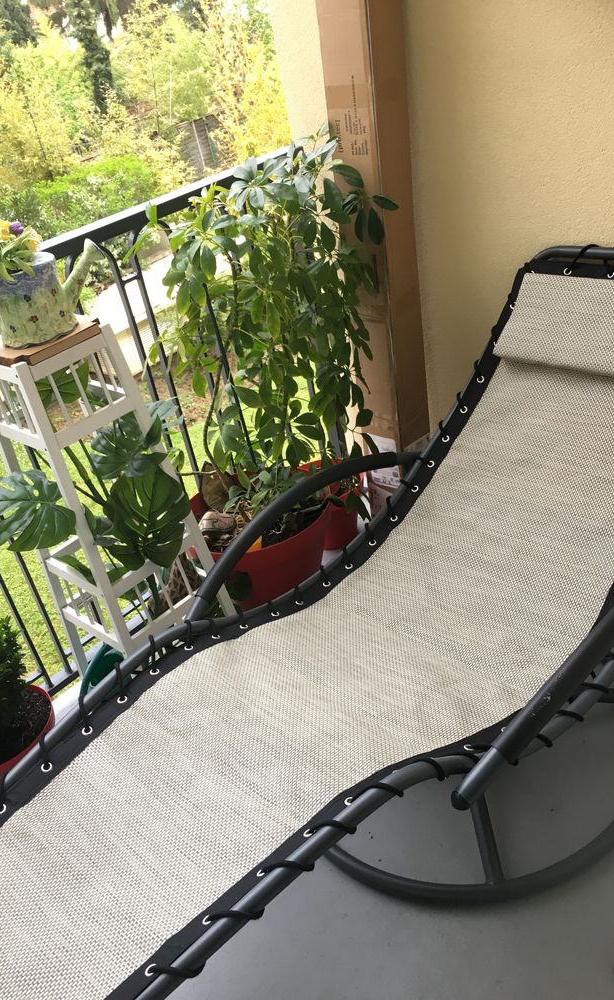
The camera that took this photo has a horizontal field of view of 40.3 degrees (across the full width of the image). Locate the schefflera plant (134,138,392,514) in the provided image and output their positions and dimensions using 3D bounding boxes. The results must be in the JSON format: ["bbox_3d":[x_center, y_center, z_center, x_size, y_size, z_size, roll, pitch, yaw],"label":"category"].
[{"bbox_3d":[-0.068,-0.347,2.030,0.510,0.884,0.646,18,43,39],"label":"schefflera plant"}]

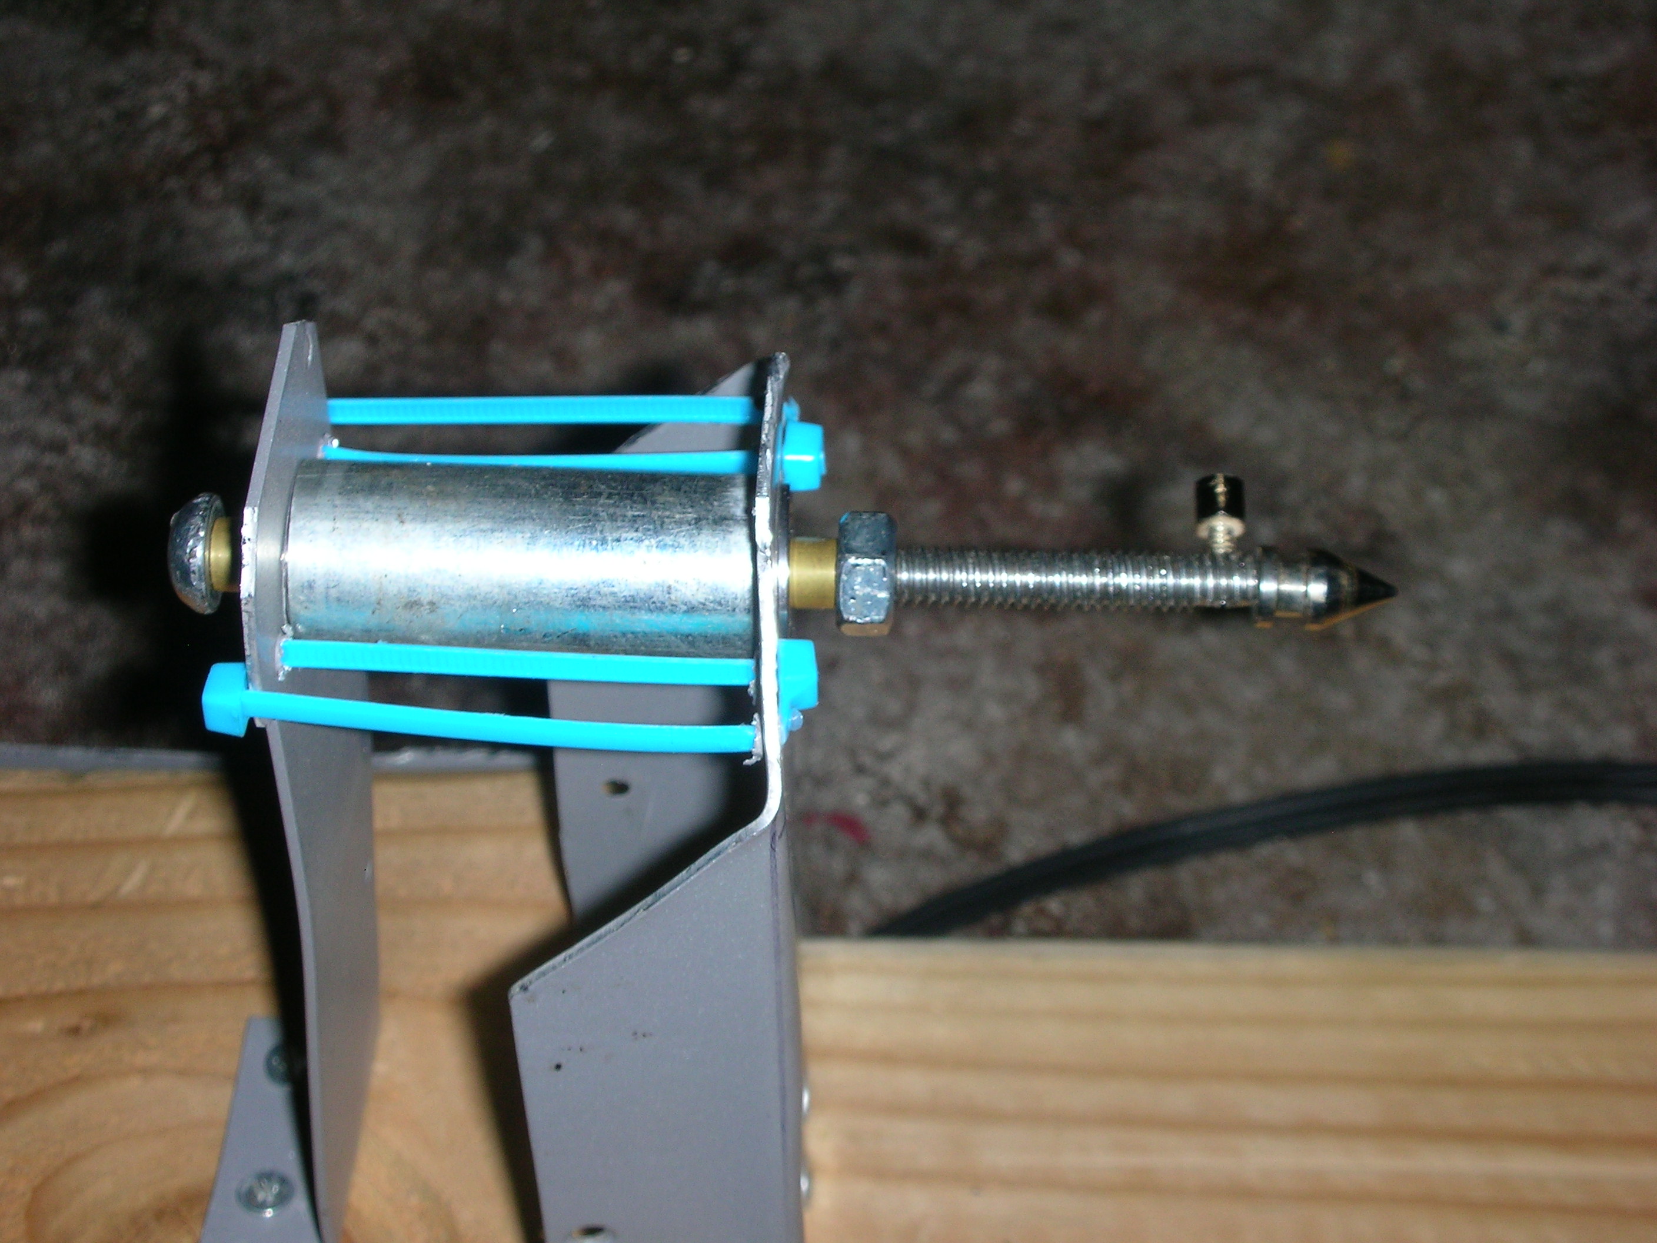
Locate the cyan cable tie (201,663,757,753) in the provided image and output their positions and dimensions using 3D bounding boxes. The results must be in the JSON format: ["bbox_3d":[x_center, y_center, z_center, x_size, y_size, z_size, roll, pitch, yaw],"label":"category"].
[{"bbox_3d":[-0.031,0.008,0.317,0.051,0.005,0.005,3,37,0],"label":"cyan cable tie"}]

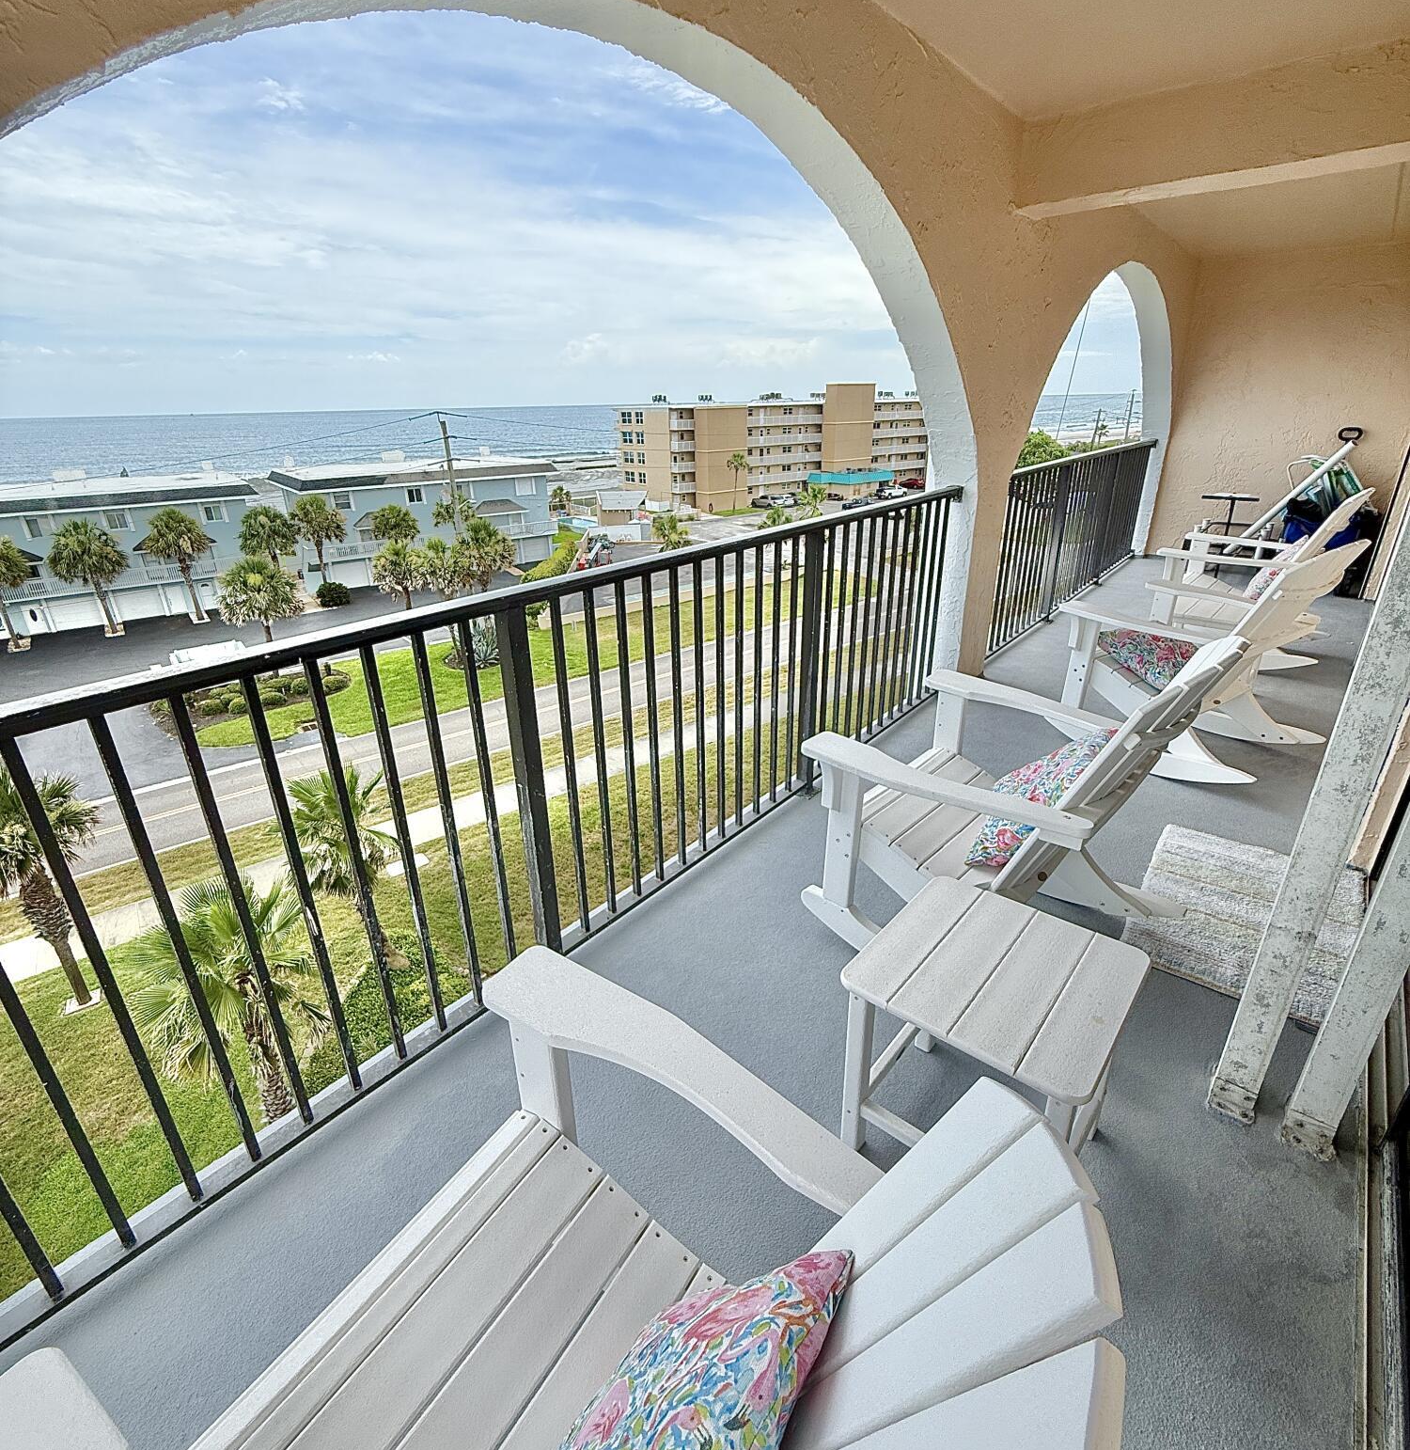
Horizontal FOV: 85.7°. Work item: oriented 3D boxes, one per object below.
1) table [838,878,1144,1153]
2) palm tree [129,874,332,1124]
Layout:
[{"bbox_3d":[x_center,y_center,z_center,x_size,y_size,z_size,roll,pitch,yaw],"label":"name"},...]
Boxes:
[{"bbox_3d":[0.578,0.680,1.577,0.455,0.457,0.455,18,29,38],"label":"table"},{"bbox_3d":[-8.973,6.049,15.175,3.700,6.600,3.700,-18,28,-34],"label":"palm tree"}]

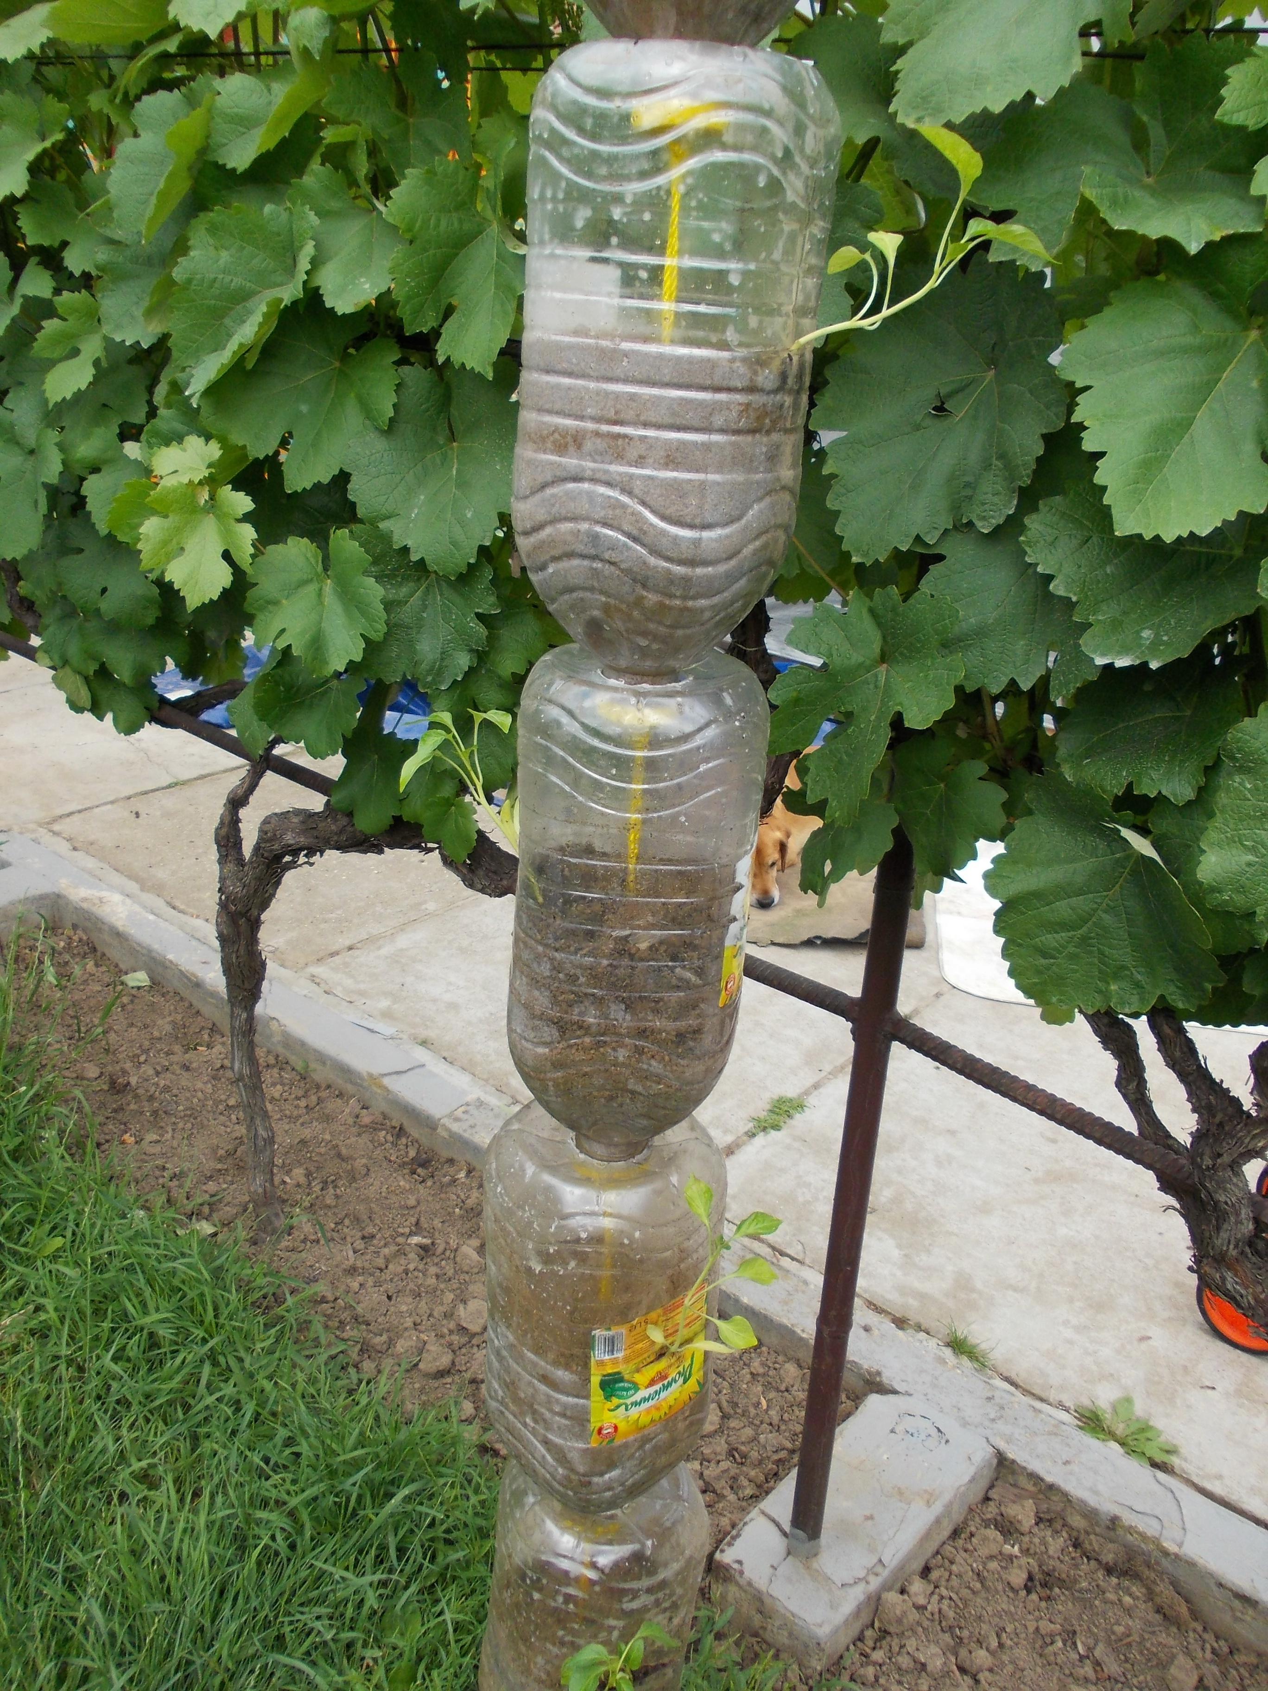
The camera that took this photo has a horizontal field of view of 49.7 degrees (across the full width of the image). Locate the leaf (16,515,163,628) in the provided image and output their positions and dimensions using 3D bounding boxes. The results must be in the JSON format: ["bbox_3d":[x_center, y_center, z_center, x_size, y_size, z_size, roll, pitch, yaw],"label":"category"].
[{"bbox_3d":[-0.775,-0.389,1.950,0.192,0.158,0.060,4,-1,0],"label":"leaf"}]

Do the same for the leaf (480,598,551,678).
[{"bbox_3d":[-0.123,-0.220,1.443,0.079,0.091,0.030,3,-13,6],"label":"leaf"}]

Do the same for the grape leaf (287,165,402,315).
[{"bbox_3d":[-0.298,-0.631,1.426,0.129,0.151,0.040,19,4,3],"label":"grape leaf"}]

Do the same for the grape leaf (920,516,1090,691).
[{"bbox_3d":[0.294,-0.190,1.073,0.131,0.148,0.040,14,-5,20],"label":"grape leaf"}]

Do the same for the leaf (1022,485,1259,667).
[{"bbox_3d":[0.355,-0.188,0.947,0.158,0.128,0.050,-21,-24,9],"label":"leaf"}]

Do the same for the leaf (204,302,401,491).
[{"bbox_3d":[-0.362,-0.488,1.480,0.220,0.210,0.060,6,4,6],"label":"leaf"}]

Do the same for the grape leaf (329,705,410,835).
[{"bbox_3d":[-0.316,-0.085,1.639,0.102,0.150,0.035,0,-12,2],"label":"grape leaf"}]

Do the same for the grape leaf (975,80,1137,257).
[{"bbox_3d":[0.305,-0.497,1.000,0.145,0.145,0.050,13,12,21],"label":"grape leaf"}]

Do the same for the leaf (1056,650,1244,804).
[{"bbox_3d":[0.371,-0.085,0.984,0.127,0.118,0.045,16,-15,24],"label":"leaf"}]

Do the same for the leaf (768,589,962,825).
[{"bbox_3d":[0.197,-0.118,1.159,0.164,0.198,0.045,13,-8,17],"label":"leaf"}]

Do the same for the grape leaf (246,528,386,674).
[{"bbox_3d":[-0.345,-0.264,1.480,0.155,0.165,0.050,6,-1,6],"label":"grape leaf"}]

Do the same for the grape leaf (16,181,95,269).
[{"bbox_3d":[-0.790,-0.848,1.870,0.096,0.108,0.050,4,-1,0],"label":"grape leaf"}]

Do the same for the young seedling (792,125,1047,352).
[{"bbox_3d":[0.152,-0.322,0.725,0.135,0.125,0.080,7,22,9],"label":"young seedling"}]

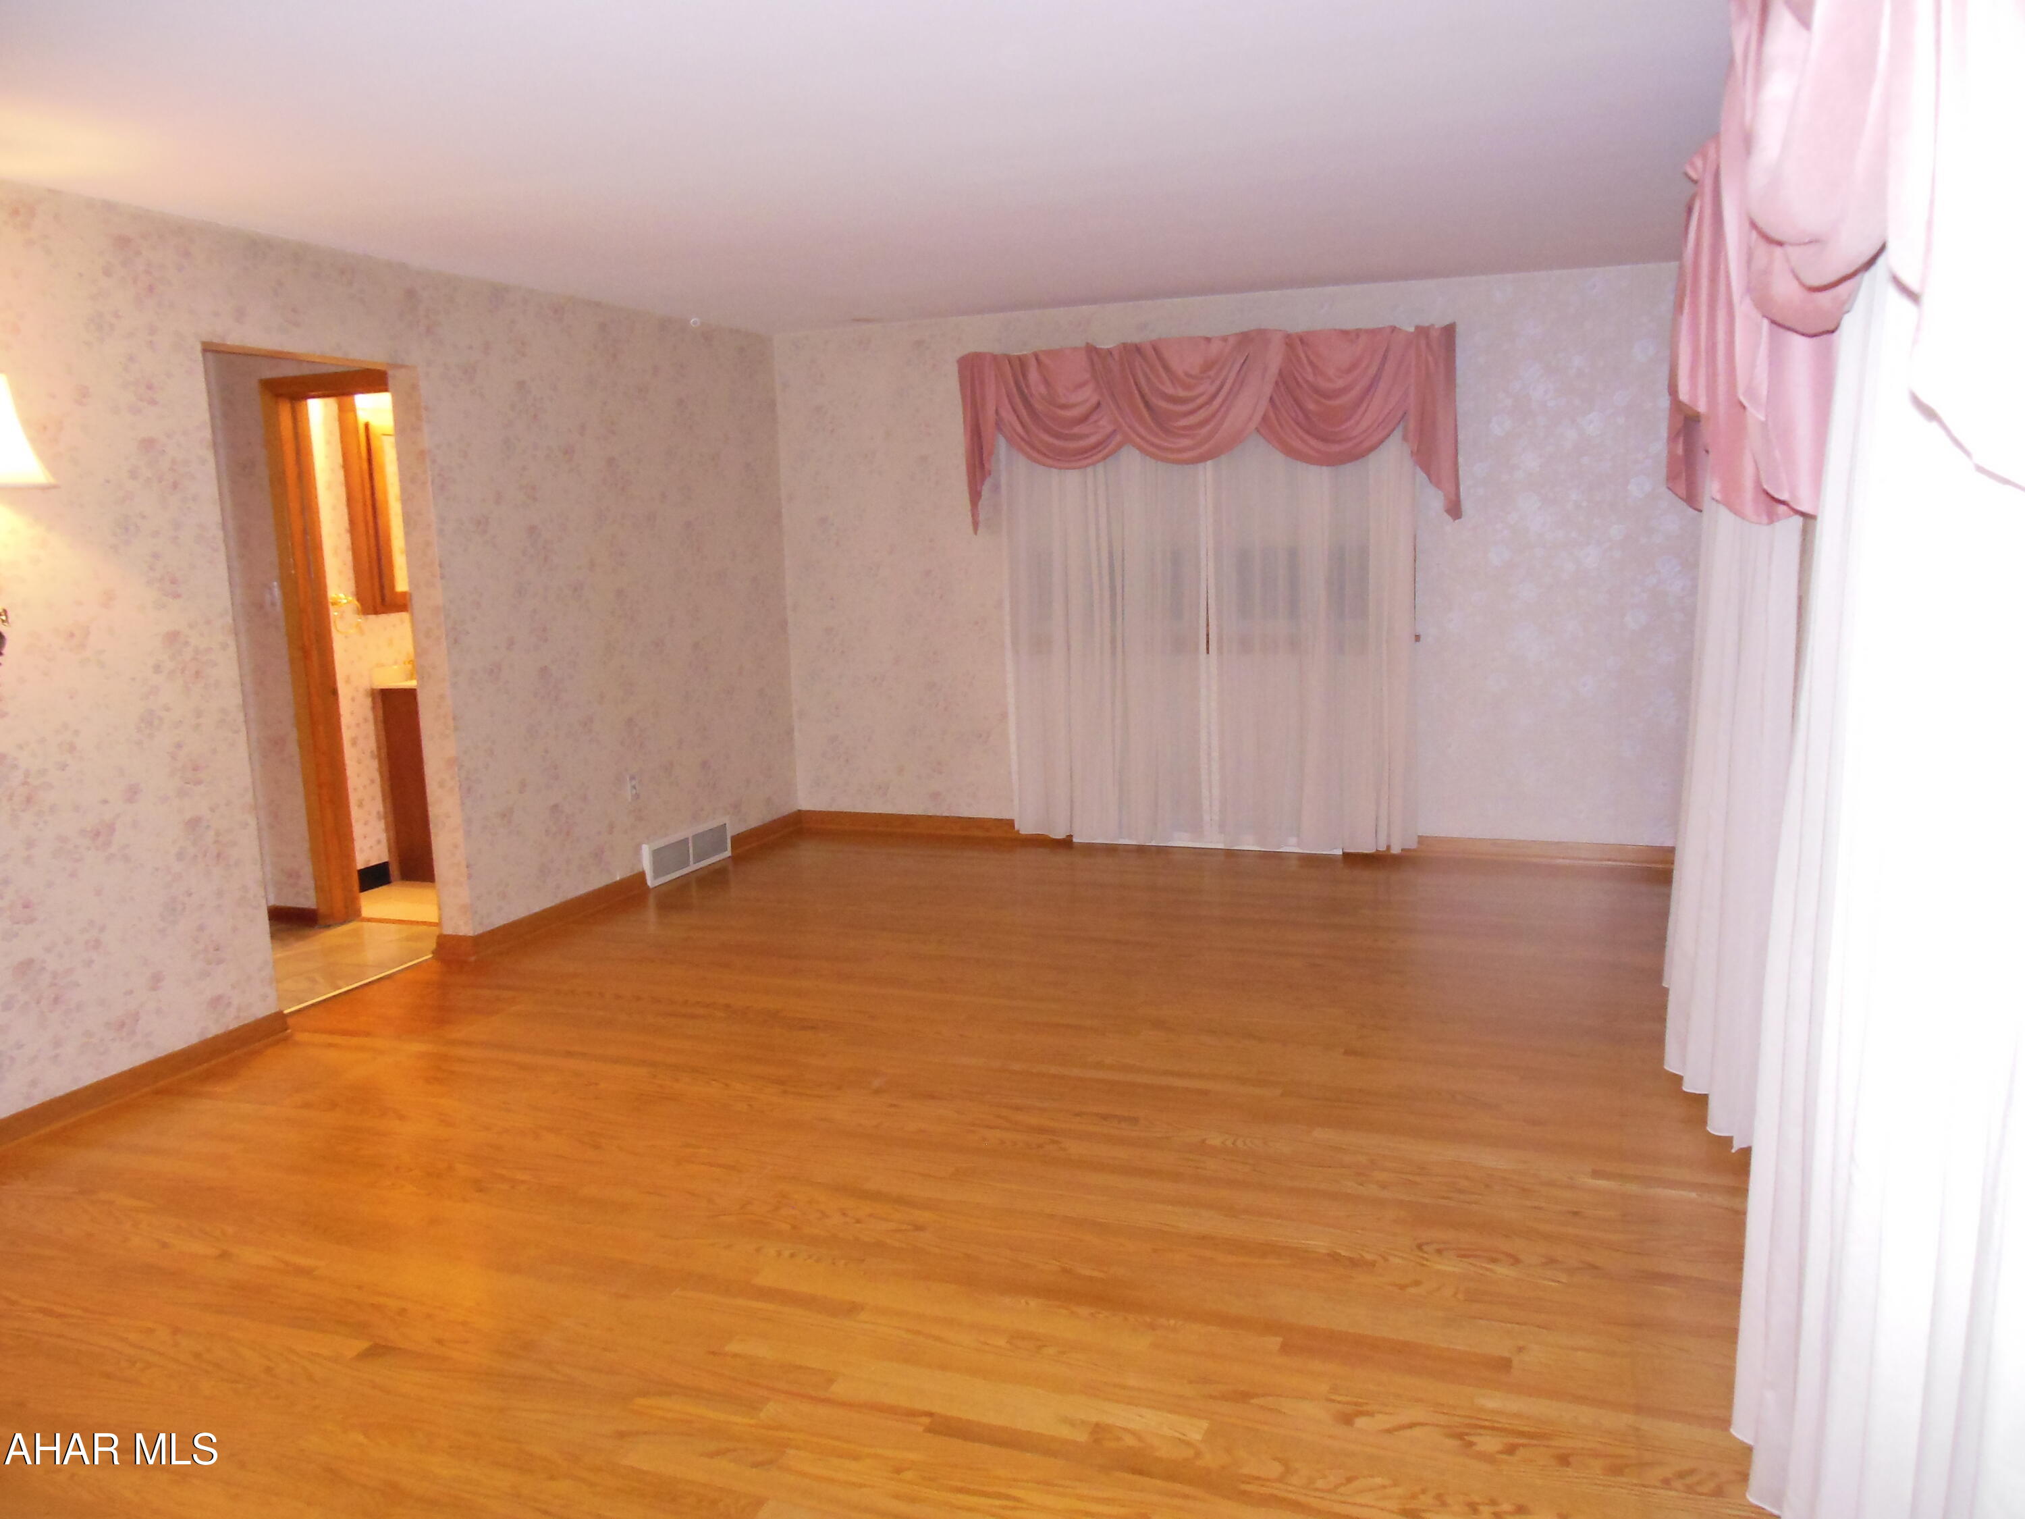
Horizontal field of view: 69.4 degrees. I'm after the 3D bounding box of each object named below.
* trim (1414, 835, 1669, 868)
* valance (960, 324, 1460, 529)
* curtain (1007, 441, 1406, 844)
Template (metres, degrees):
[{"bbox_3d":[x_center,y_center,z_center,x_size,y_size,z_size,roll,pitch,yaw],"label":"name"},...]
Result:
[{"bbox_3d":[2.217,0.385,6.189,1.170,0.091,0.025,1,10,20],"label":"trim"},{"bbox_3d":[0.798,-1.399,6.311,2.170,0.785,0.170,1,10,20],"label":"valance"},{"bbox_3d":[0.840,-0.640,6.433,1.850,2.075,0.120,1,10,20],"label":"curtain"}]

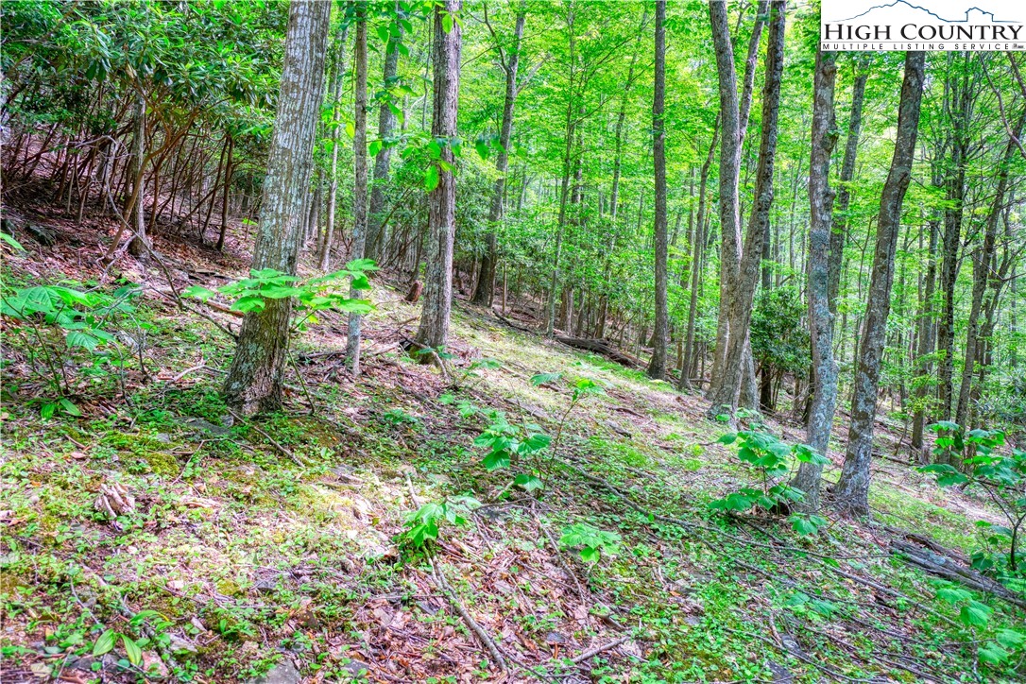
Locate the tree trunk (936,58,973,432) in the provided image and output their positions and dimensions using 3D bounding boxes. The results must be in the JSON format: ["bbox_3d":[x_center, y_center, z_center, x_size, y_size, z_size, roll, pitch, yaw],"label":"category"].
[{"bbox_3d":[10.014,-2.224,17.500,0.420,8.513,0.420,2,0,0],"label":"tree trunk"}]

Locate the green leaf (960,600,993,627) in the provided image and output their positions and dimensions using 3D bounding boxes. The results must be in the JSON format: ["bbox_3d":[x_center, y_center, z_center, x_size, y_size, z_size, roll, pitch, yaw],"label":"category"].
[{"bbox_3d":[2.463,1.461,4.100,0.140,0.030,0.140,0,29,-14],"label":"green leaf"}]

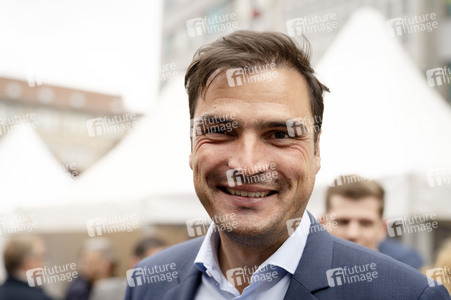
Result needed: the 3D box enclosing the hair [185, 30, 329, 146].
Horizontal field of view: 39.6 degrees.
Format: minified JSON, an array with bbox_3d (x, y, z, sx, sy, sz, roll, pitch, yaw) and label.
[{"bbox_3d":[0.038,-0.065,0.775,0.174,0.172,0.200,2,-2,5],"label":"hair"}]

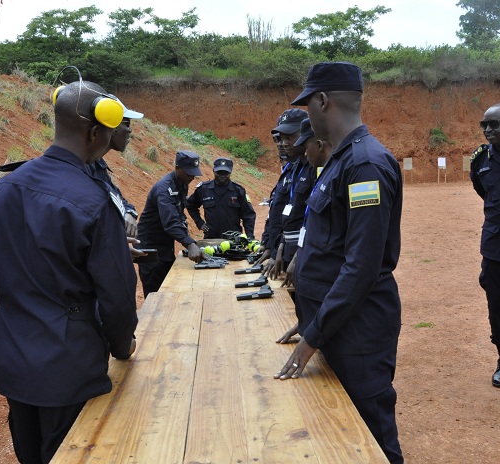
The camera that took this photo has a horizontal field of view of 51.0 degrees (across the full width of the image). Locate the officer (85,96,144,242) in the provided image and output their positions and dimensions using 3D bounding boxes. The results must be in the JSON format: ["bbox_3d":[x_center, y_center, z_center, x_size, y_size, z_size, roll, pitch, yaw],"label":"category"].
[{"bbox_3d":[-0.612,0.288,2.219,0.420,1.700,0.500,-3,7,-17],"label":"officer"}]

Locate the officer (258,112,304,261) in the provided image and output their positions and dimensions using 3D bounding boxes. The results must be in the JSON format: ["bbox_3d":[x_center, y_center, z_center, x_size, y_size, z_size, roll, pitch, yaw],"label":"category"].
[{"bbox_3d":[0.258,0.057,3.602,0.400,1.750,0.500,-6,8,-36],"label":"officer"}]

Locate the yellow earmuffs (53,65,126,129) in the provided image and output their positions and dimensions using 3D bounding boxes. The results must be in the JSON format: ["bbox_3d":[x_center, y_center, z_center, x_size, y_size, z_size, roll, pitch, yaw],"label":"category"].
[{"bbox_3d":[-0.502,-0.419,1.620,0.205,0.200,0.120,12,23,33],"label":"yellow earmuffs"}]

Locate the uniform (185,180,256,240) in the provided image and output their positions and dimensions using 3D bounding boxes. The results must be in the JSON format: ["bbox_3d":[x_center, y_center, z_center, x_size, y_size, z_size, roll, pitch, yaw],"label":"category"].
[{"bbox_3d":[-0.268,0.111,4.921,0.600,1.220,0.360,-1,7,-1],"label":"uniform"}]

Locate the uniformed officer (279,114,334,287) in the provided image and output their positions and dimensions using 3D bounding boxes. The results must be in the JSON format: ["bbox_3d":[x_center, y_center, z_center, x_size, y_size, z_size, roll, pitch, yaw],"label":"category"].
[{"bbox_3d":[0.363,0.217,2.948,0.430,1.680,0.520,-3,7,-22],"label":"uniformed officer"}]

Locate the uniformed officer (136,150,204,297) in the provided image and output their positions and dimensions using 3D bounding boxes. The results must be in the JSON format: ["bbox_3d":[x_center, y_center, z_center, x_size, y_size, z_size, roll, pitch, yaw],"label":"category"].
[{"bbox_3d":[-0.583,0.181,3.840,0.560,1.540,0.500,2,7,20],"label":"uniformed officer"}]

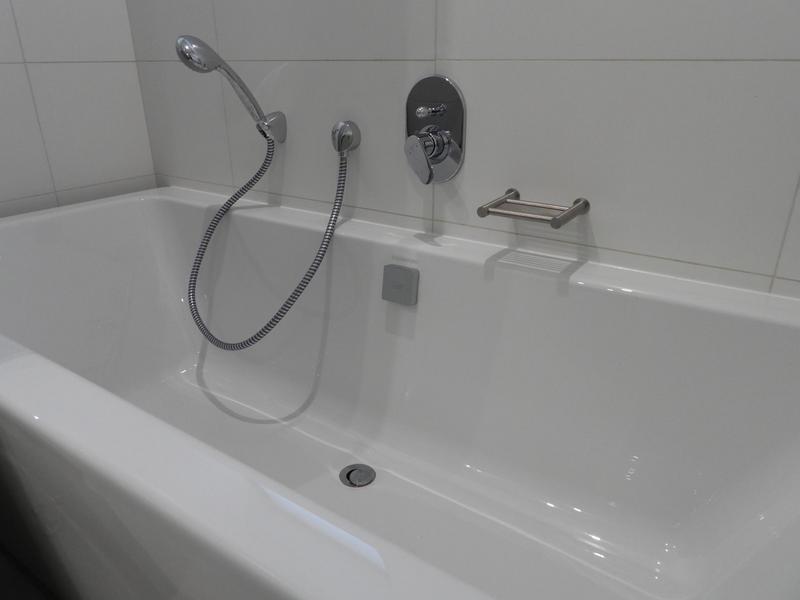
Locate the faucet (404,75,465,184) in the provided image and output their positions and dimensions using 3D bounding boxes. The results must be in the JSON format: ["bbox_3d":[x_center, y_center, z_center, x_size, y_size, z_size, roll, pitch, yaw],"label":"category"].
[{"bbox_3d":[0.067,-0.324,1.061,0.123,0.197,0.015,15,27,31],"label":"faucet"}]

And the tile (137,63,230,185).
[{"bbox_3d":[-0.565,-0.468,1.471,0.334,0.298,0.010,15,27,31],"label":"tile"}]

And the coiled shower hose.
[{"bbox_3d":[-0.309,-0.123,1.222,0.390,0.430,0.285,15,27,31],"label":"coiled shower hose"}]

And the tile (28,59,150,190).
[{"bbox_3d":[-0.790,-0.458,1.448,0.010,0.298,0.279,15,27,31],"label":"tile"}]

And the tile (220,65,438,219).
[{"bbox_3d":[-0.178,-0.368,1.235,0.590,0.298,0.010,15,27,31],"label":"tile"}]

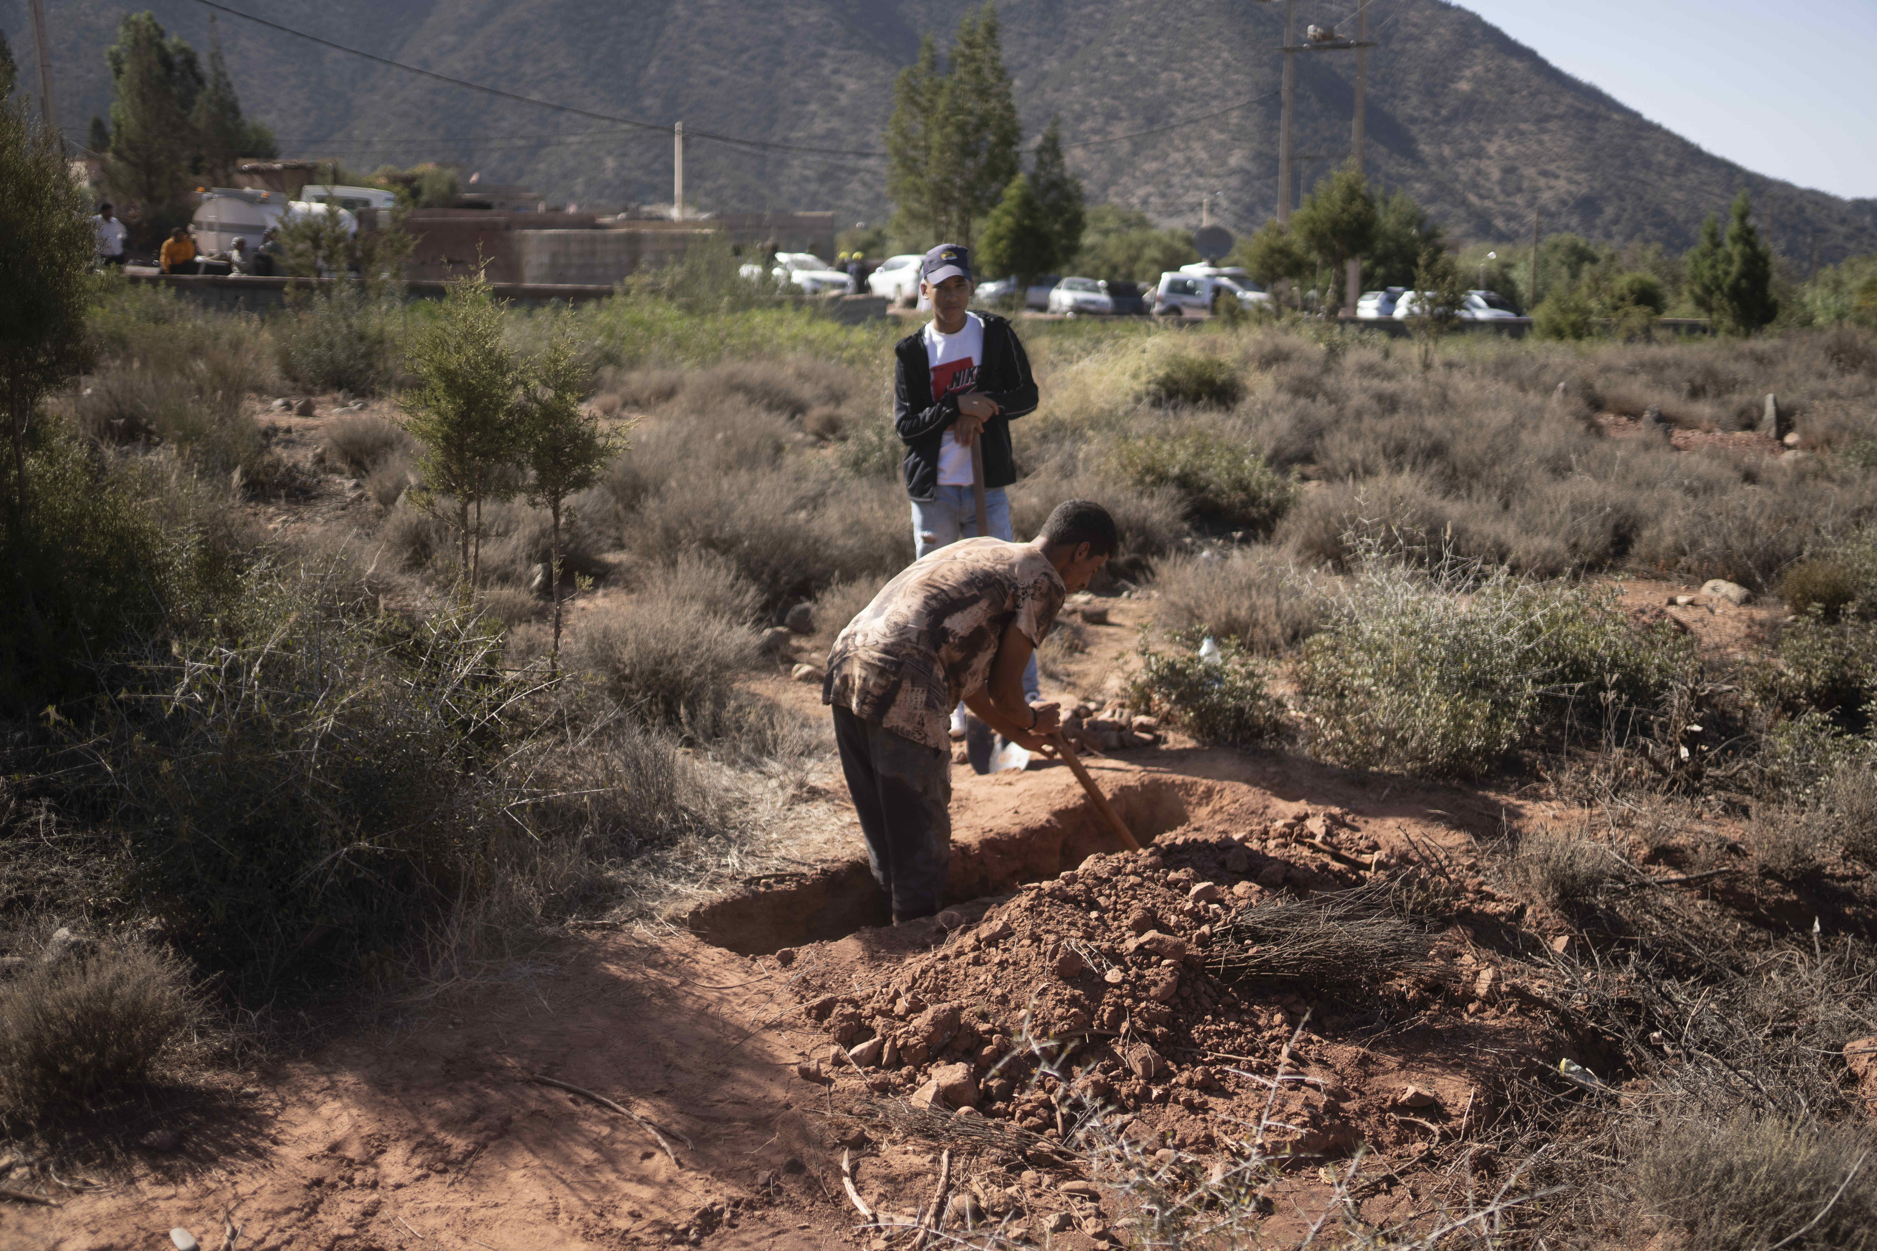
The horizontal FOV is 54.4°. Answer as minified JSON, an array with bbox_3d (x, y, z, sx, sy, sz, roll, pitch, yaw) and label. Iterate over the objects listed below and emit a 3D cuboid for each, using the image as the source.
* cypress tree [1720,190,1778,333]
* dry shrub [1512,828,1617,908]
[{"bbox_3d":[23.525,-10.429,52.602,1.700,4.148,1.700,0,11,0],"label":"cypress tree"},{"bbox_3d":[1.707,0.641,4.963,0.280,0.179,0.260,0,11,0],"label":"dry shrub"}]

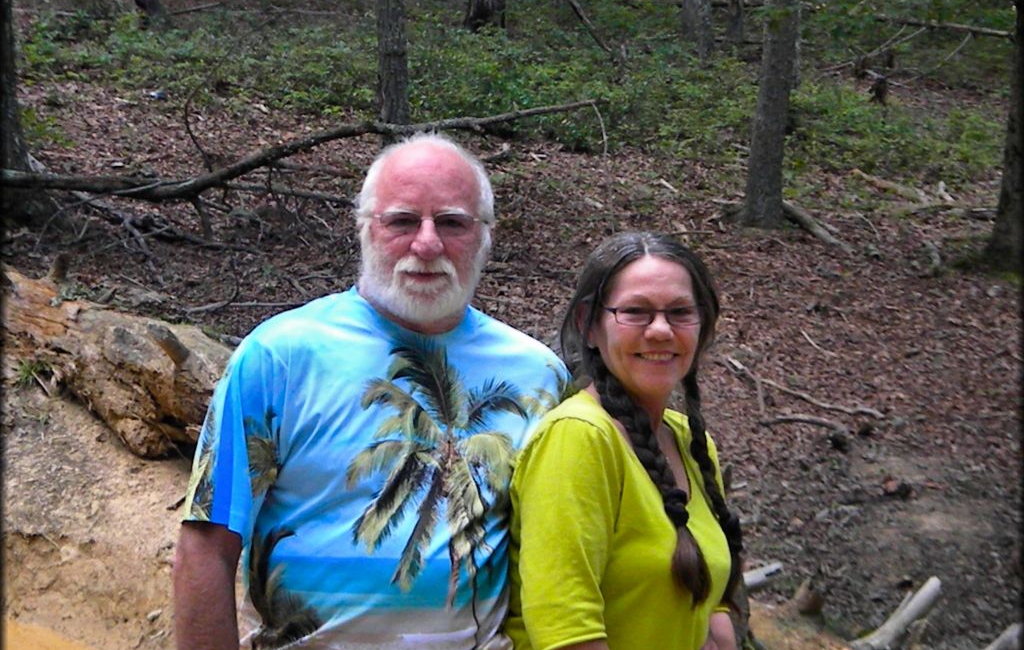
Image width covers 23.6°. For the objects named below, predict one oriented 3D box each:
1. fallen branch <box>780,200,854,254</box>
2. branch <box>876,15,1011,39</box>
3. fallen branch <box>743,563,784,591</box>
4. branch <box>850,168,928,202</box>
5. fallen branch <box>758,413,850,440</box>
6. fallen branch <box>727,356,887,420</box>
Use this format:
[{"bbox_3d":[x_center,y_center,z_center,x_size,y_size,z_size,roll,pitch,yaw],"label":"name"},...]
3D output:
[{"bbox_3d":[1.516,-0.505,12.393,0.103,0.070,1.720,-1,11,-5],"label":"fallen branch"},{"bbox_3d":[3.850,-2.679,22.000,1.248,0.087,0.073,8,11,0],"label":"branch"},{"bbox_3d":[0.629,0.622,6.175,0.130,0.033,0.033,-20,18,-23],"label":"fallen branch"},{"bbox_3d":[2.142,-0.795,13.918,0.108,0.060,1.403,-2,11,-9],"label":"branch"},{"bbox_3d":[0.971,0.325,8.019,0.305,0.030,0.135,5,12,24],"label":"fallen branch"},{"bbox_3d":[0.938,0.223,8.558,0.201,0.035,1.049,-5,12,-24],"label":"fallen branch"}]

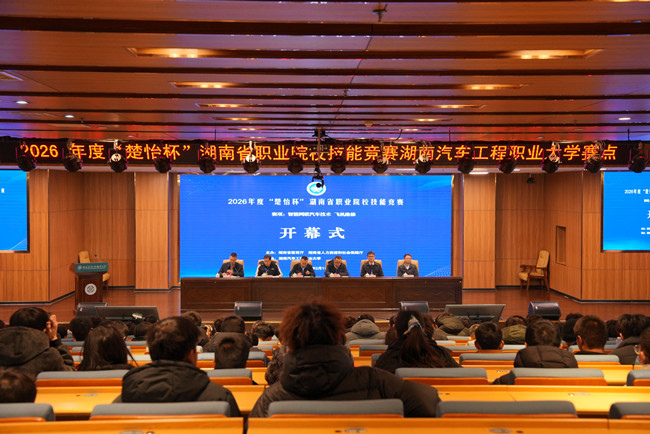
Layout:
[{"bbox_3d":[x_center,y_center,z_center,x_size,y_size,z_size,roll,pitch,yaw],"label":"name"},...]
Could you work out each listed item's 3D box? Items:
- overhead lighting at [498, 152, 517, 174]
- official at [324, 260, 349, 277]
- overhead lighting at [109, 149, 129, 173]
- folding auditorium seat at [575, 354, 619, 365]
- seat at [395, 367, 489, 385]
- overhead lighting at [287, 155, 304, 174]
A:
[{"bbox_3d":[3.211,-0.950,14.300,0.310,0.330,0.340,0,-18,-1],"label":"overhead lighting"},{"bbox_3d":[0.294,1.540,19.620,0.550,1.200,0.750,0,2,-1],"label":"official"},{"bbox_3d":[-4.028,-1.112,15.854,0.370,0.500,0.380,0,2,-2],"label":"overhead lighting"},{"bbox_3d":[1.616,1.326,5.346,0.520,0.950,0.620,0,2,-1],"label":"folding auditorium seat"},{"bbox_3d":[0.554,1.198,4.176,0.520,0.950,0.620,0,2,-1],"label":"seat"},{"bbox_3d":[-0.580,-1.062,15.979,0.360,0.460,0.380,0,2,-2],"label":"overhead lighting"}]

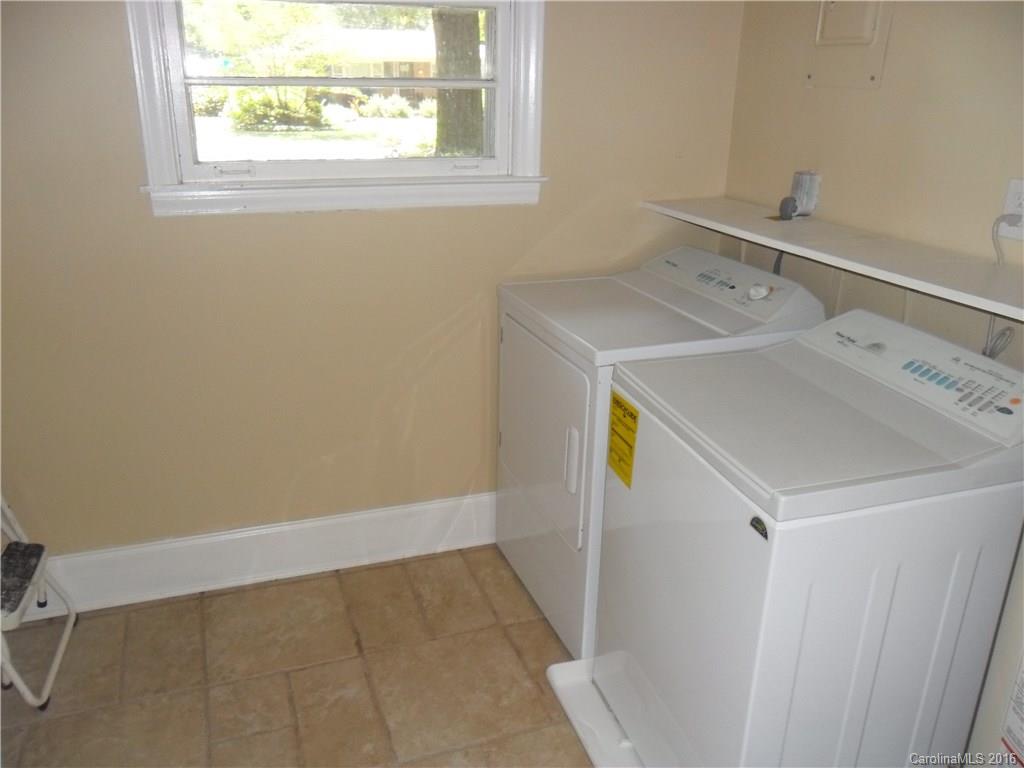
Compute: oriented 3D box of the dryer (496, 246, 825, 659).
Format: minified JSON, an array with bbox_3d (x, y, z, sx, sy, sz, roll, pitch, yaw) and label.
[{"bbox_3d":[0.391,0.156,2.438,0.695,1.023,0.686,-7,22,-20],"label":"dryer"}]

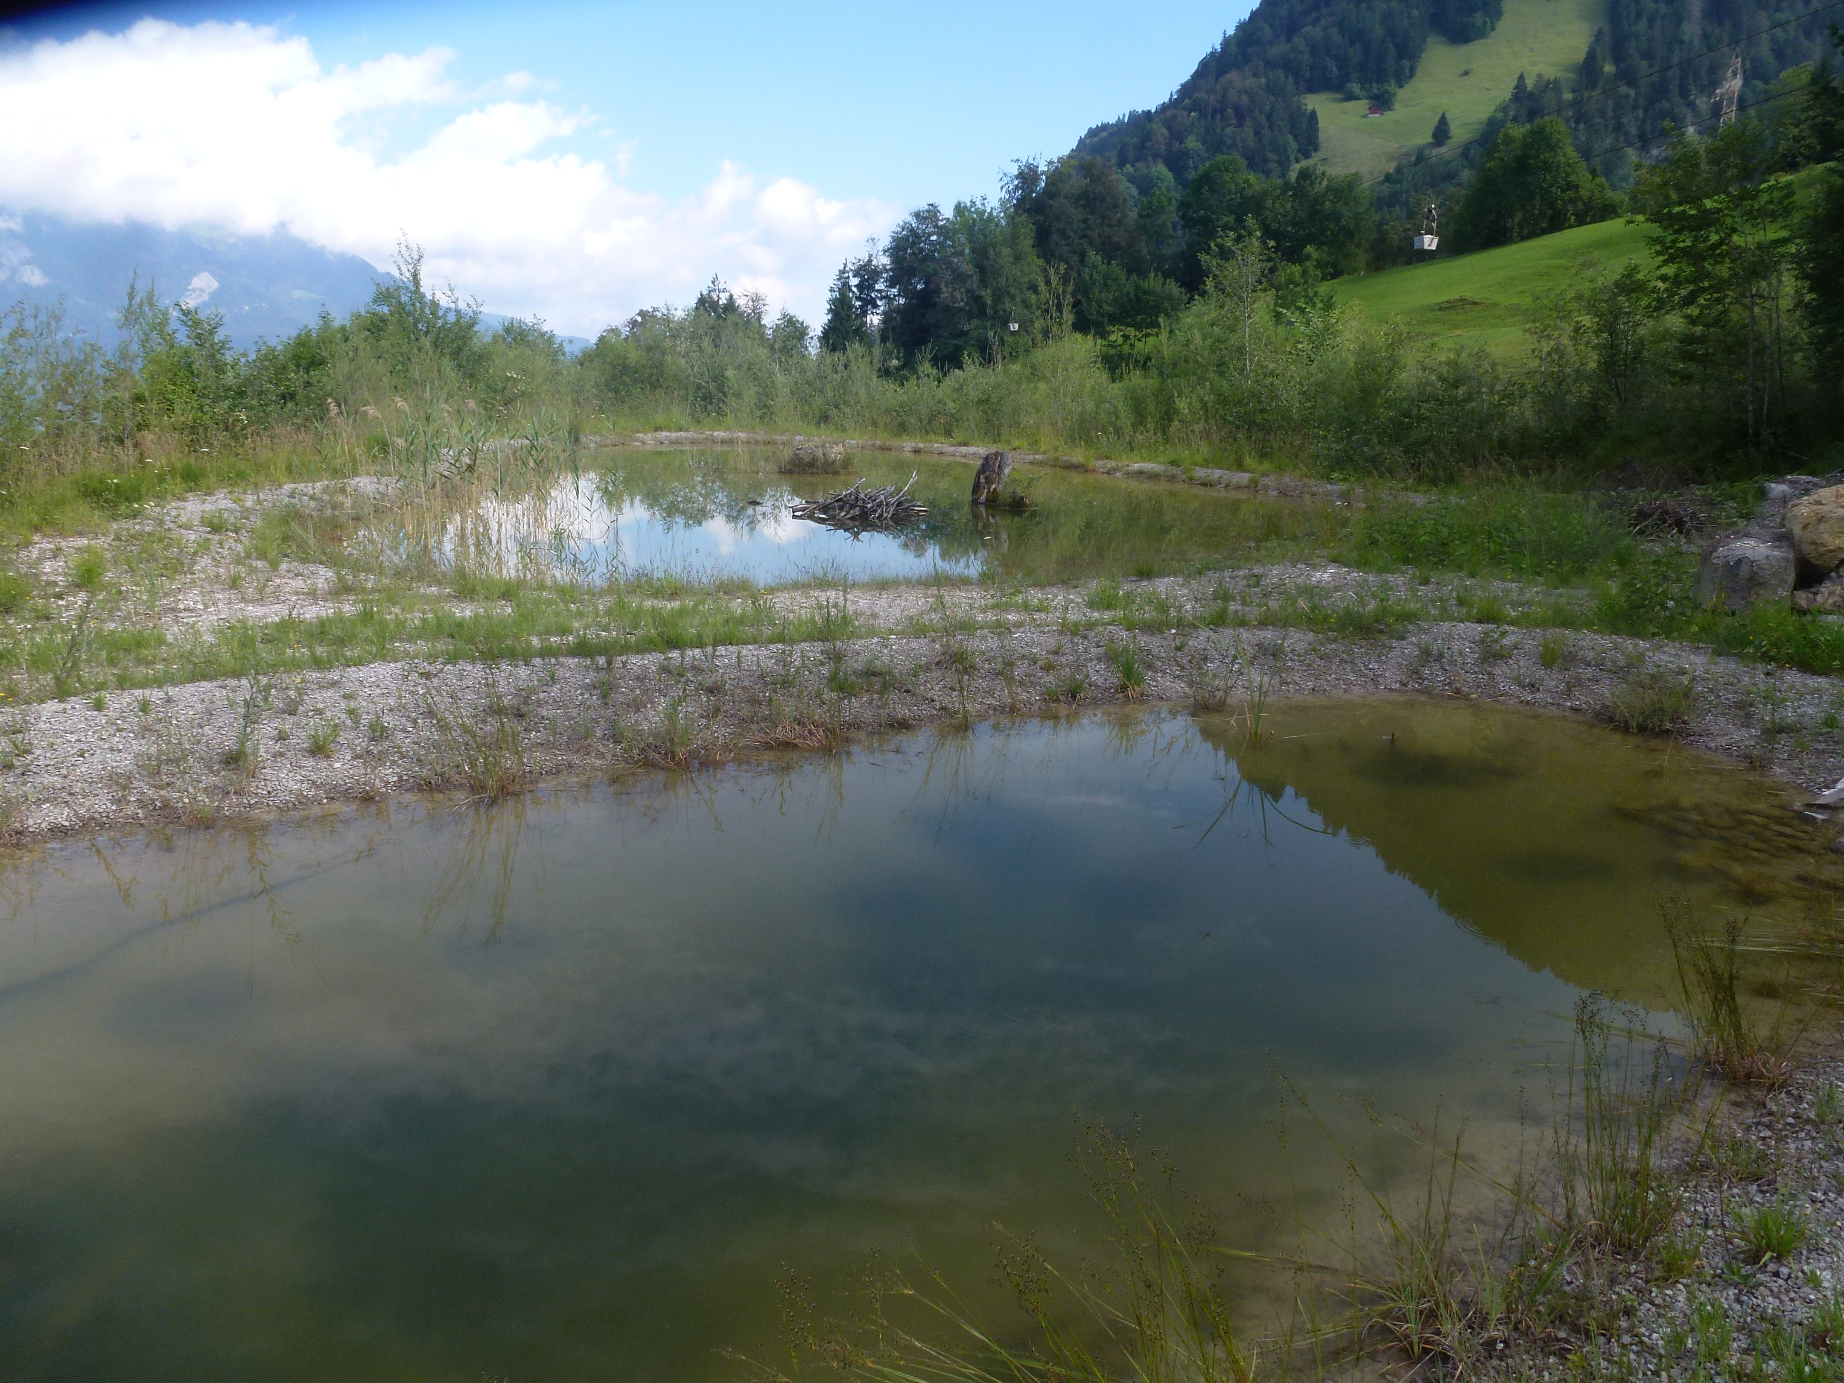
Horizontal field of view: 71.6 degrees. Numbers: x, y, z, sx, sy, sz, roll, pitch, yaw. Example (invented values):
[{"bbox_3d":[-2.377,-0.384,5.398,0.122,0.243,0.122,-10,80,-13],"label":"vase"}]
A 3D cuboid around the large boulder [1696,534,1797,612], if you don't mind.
[{"bbox_3d":[6.538,-0.915,10.098,0.660,0.520,0.600,11,17,32],"label":"large boulder"}]

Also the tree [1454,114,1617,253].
[{"bbox_3d":[48.872,-40.257,101.936,12.000,10.800,10.500,8,15,23],"label":"tree"}]

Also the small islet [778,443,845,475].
[{"bbox_3d":[-2.154,-4.554,24.909,1.270,0.530,1.200,1,14,-5],"label":"small islet"}]

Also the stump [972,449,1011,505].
[{"bbox_3d":[1.082,-3.243,19.378,0.560,0.800,0.500,3,14,3],"label":"stump"}]

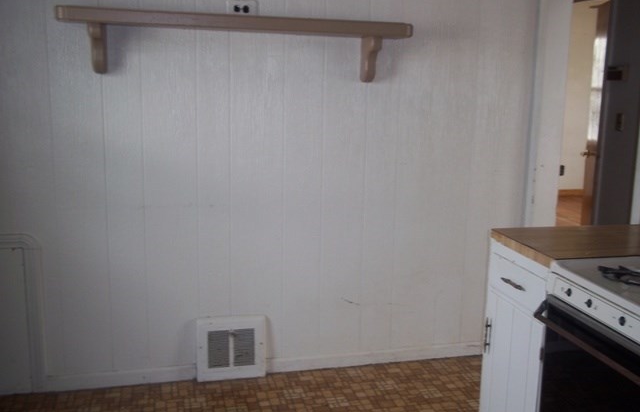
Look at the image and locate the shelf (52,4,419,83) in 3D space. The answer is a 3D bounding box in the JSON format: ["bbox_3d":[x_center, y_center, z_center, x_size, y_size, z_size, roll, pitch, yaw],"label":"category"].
[{"bbox_3d":[-0.340,-0.697,2.942,1.528,0.264,0.180,-1,10,-14],"label":"shelf"}]

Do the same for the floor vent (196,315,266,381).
[{"bbox_3d":[-0.427,0.688,3.227,0.330,0.309,0.050,-1,10,-14],"label":"floor vent"}]

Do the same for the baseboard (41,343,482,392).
[{"bbox_3d":[-0.127,0.797,3.340,2.338,0.070,0.015,-1,10,-14],"label":"baseboard"}]

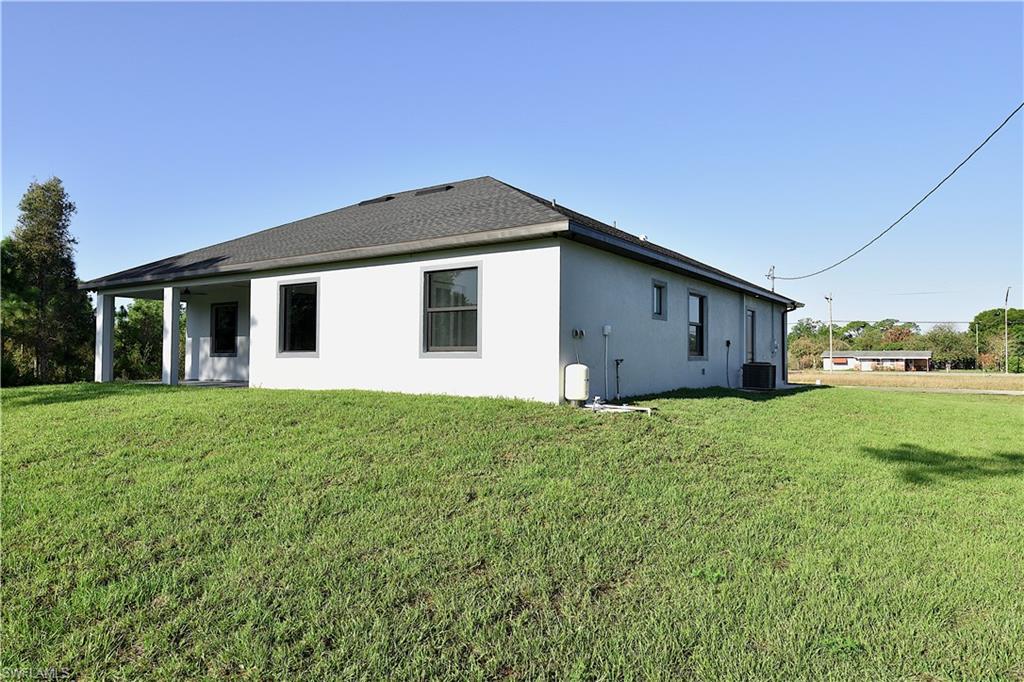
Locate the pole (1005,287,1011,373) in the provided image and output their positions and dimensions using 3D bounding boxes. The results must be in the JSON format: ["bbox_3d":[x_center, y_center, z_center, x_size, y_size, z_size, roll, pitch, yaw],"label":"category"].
[{"bbox_3d":[68.891,-1.495,87.000,0.750,12.170,0.500,-1,-1,34],"label":"pole"}]

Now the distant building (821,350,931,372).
[{"bbox_3d":[66.773,3.649,114.753,17.500,3.600,9.000,-1,-1,34],"label":"distant building"}]

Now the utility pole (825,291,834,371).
[{"bbox_3d":[48.373,-1.177,95.000,1.300,12.378,0.500,-1,-1,34],"label":"utility pole"}]

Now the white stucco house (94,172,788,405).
[{"bbox_3d":[-0.650,-1.657,24.022,18.090,6.450,20.990,-1,-1,34],"label":"white stucco house"}]

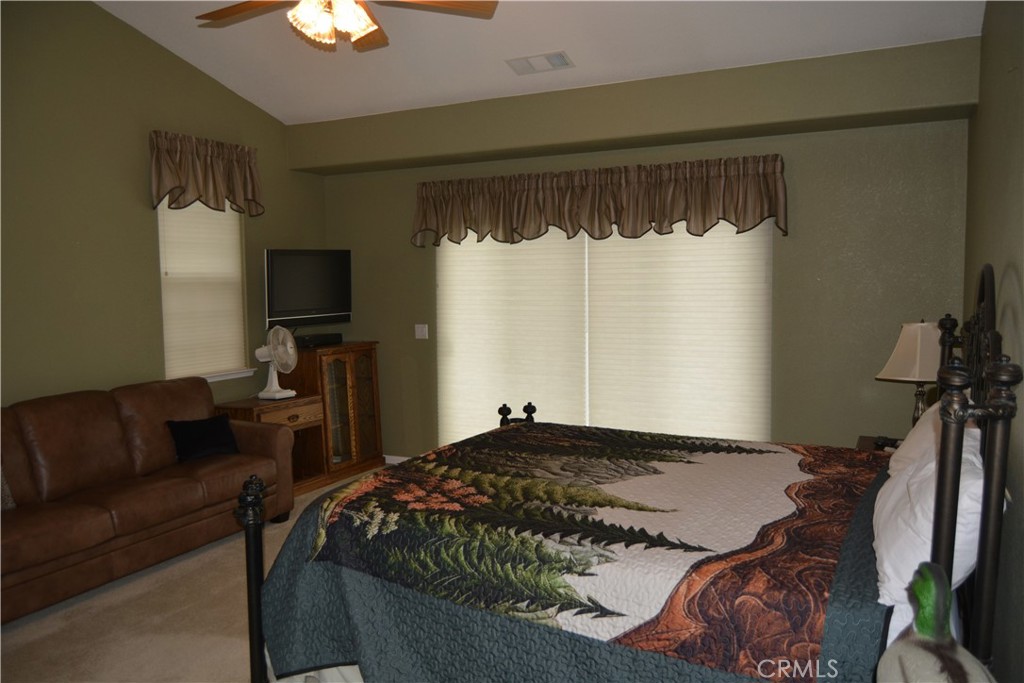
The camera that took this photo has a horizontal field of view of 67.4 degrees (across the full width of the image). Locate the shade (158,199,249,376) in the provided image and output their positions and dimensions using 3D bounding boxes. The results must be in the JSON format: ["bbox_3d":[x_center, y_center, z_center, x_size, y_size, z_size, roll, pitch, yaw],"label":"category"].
[{"bbox_3d":[-2.122,-0.388,5.301,0.110,1.250,0.760,1,5,25],"label":"shade"}]

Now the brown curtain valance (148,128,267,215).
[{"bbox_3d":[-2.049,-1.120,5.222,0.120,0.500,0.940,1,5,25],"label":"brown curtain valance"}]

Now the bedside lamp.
[{"bbox_3d":[2.084,0.219,3.913,0.455,0.650,0.455,1,5,25],"label":"bedside lamp"}]

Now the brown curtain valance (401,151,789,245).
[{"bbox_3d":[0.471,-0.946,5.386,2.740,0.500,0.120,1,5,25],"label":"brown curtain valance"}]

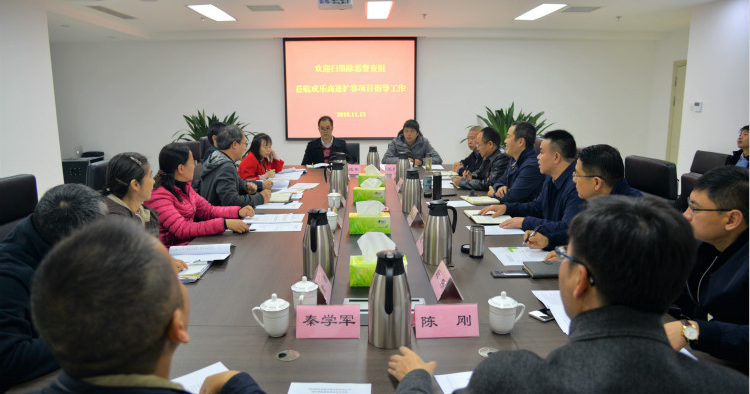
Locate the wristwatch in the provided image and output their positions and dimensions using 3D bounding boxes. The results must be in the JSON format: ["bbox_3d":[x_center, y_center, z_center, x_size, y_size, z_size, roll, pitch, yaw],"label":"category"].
[{"bbox_3d":[0.912,0.392,1.445,0.042,0.058,0.042,-15,-30,24],"label":"wristwatch"}]

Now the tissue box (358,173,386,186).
[{"bbox_3d":[-0.028,-0.144,4.439,0.232,0.097,0.112,0,11,-2],"label":"tissue box"}]

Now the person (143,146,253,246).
[{"bbox_3d":[-1.007,0.306,2.996,0.720,1.220,0.580,-1,11,-6],"label":"person"}]

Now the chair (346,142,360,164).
[{"bbox_3d":[-0.482,-0.185,6.363,0.600,0.980,0.620,0,11,-1],"label":"chair"}]

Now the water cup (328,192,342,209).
[{"bbox_3d":[-0.275,0.024,3.426,0.096,0.142,0.120,0,11,-2],"label":"water cup"}]

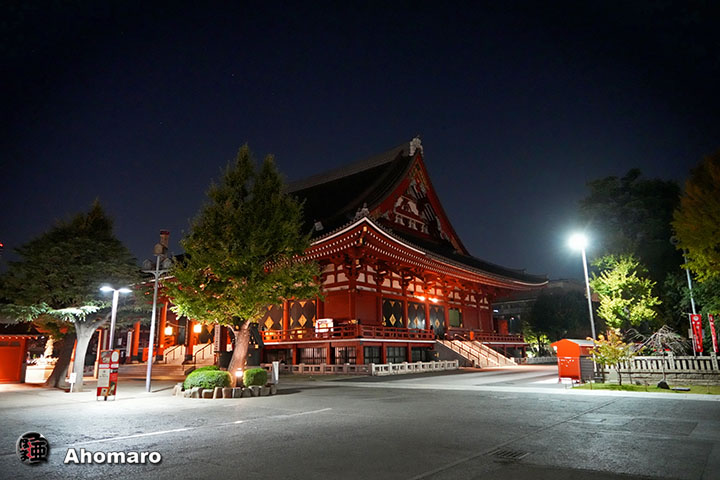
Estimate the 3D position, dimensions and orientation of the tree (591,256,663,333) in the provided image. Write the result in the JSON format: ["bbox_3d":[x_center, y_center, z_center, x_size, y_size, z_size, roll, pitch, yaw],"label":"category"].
[{"bbox_3d":[17.391,4.844,31.234,4.700,7.888,4.500,-8,-15,28],"label":"tree"}]

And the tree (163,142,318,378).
[{"bbox_3d":[-6.109,1.087,25.439,8.000,13.229,7.700,2,-14,-13],"label":"tree"}]

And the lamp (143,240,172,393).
[{"bbox_3d":[-10.768,3.918,25.207,1.600,7.768,0.700,-2,-14,3],"label":"lamp"}]

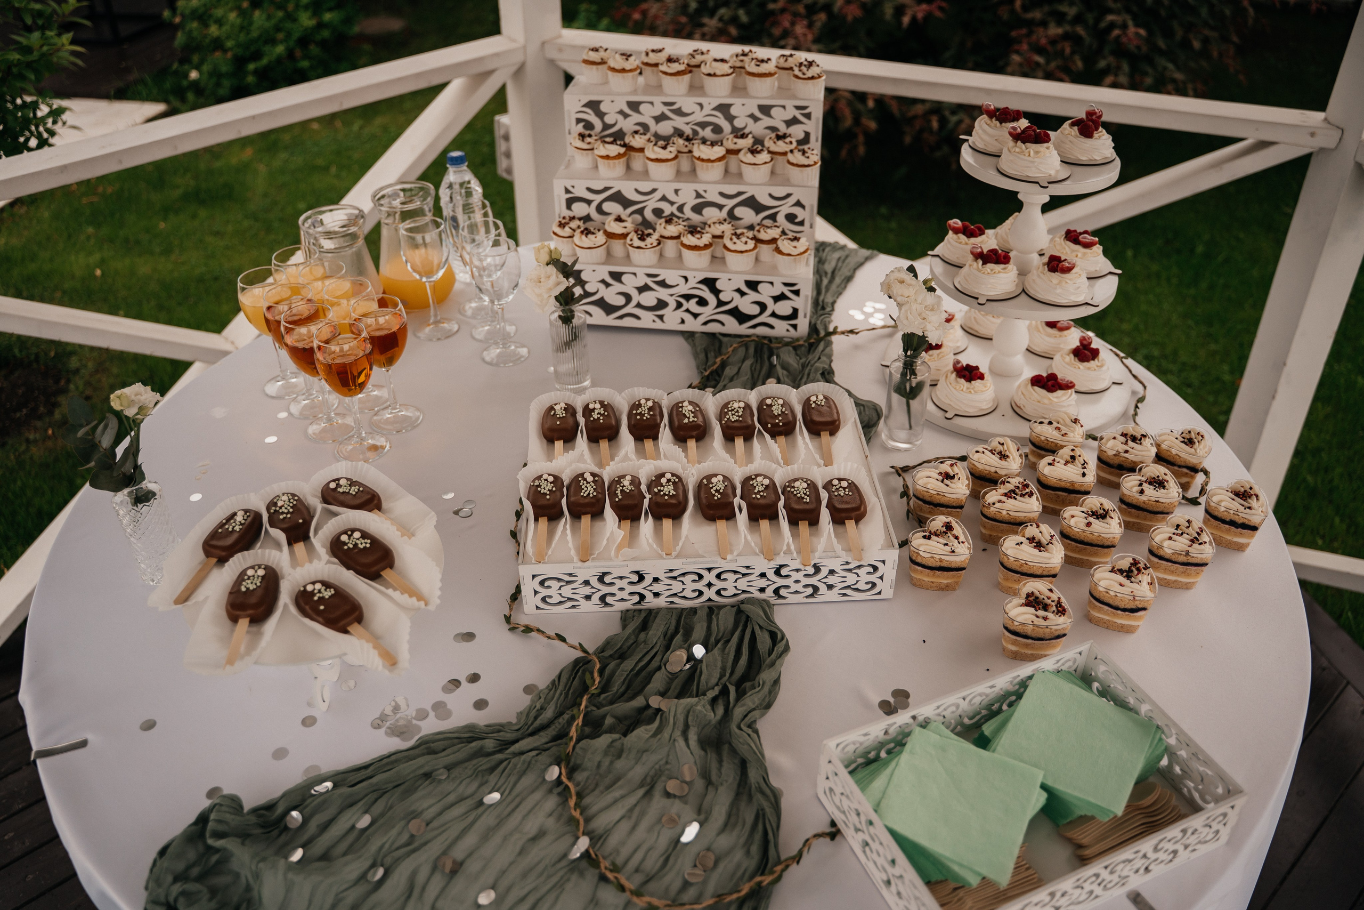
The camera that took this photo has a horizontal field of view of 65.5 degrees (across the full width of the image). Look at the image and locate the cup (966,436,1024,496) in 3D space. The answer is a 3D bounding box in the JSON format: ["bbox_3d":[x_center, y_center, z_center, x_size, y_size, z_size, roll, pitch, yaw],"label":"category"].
[{"bbox_3d":[0.413,0.026,1.377,0.074,0.062,0.076,-20,40,-26],"label":"cup"}]

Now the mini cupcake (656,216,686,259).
[{"bbox_3d":[-0.017,-0.361,1.756,0.054,0.057,0.054,0,35,0],"label":"mini cupcake"}]

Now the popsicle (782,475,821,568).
[{"bbox_3d":[0.136,0.071,1.179,0.043,0.022,0.149,1,36,4],"label":"popsicle"}]

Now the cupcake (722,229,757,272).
[{"bbox_3d":[0.089,-0.312,1.611,0.052,0.056,0.052,4,36,8],"label":"cupcake"}]

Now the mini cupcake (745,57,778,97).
[{"bbox_3d":[0.127,-0.607,1.695,0.054,0.055,0.054,5,36,8],"label":"mini cupcake"}]

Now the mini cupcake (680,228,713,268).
[{"bbox_3d":[0.023,-0.327,1.657,0.051,0.058,0.051,0,35,0],"label":"mini cupcake"}]

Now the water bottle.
[{"bbox_3d":[-0.393,-0.427,1.892,0.064,0.225,0.064,0,35,0],"label":"water bottle"}]

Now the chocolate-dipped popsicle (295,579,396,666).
[{"bbox_3d":[-0.323,0.163,1.031,0.150,0.020,0.044,28,44,35],"label":"chocolate-dipped popsicle"}]

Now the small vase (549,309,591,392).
[{"bbox_3d":[-0.159,-0.154,1.518,0.052,0.120,0.052,-2,35,0],"label":"small vase"}]

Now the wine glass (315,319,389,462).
[{"bbox_3d":[-0.462,-0.087,1.485,0.082,0.188,0.082,-1,36,0],"label":"wine glass"}]

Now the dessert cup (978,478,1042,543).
[{"bbox_3d":[0.391,0.072,1.250,0.076,0.061,0.070,-22,40,-28],"label":"dessert cup"}]

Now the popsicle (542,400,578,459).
[{"bbox_3d":[-0.153,-0.022,1.318,0.043,0.022,0.149,-4,36,-3],"label":"popsicle"}]

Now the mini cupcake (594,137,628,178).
[{"bbox_3d":[-0.111,-0.471,1.673,0.052,0.054,0.052,4,36,7],"label":"mini cupcake"}]

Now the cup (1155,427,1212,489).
[{"bbox_3d":[0.661,0.011,1.395,0.074,0.062,0.076,-12,37,-16],"label":"cup"}]

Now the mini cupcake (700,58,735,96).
[{"bbox_3d":[0.057,-0.594,1.662,0.052,0.054,0.052,4,36,7],"label":"mini cupcake"}]

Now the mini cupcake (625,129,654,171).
[{"bbox_3d":[-0.071,-0.517,1.794,0.054,0.057,0.054,0,35,0],"label":"mini cupcake"}]

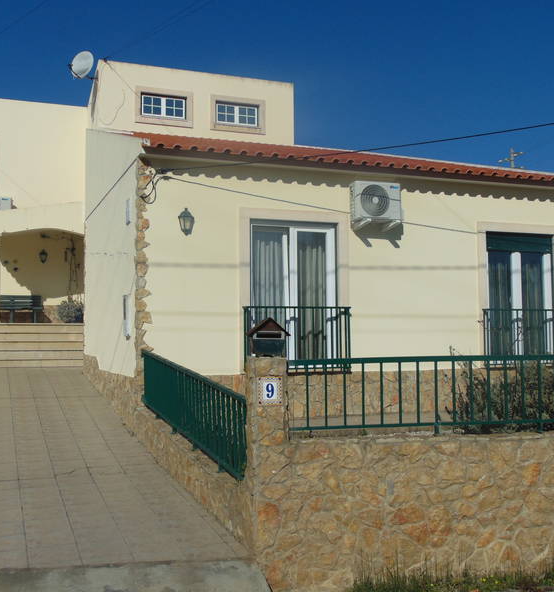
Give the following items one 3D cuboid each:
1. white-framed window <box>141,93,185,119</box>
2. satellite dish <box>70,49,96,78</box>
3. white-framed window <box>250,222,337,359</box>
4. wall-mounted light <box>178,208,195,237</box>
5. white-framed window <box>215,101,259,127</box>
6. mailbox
[{"bbox_3d":[-2.301,-3.858,15.330,0.920,0.460,0.100,1,-2,-20],"label":"white-framed window"},{"bbox_3d":[-4.623,-5.447,17.629,0.630,0.670,0.400,-2,-4,27],"label":"satellite dish"},{"bbox_3d":[0.227,-0.024,10.420,1.278,2.016,0.120,1,-3,-21],"label":"white-framed window"},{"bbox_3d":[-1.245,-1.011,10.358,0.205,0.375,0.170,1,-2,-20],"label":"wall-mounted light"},{"bbox_3d":[-0.832,-3.825,15.866,0.920,0.460,0.100,1,-2,-20],"label":"white-framed window"},{"bbox_3d":[-0.057,0.312,5.669,0.305,0.280,0.190,1,-2,-20],"label":"mailbox"}]

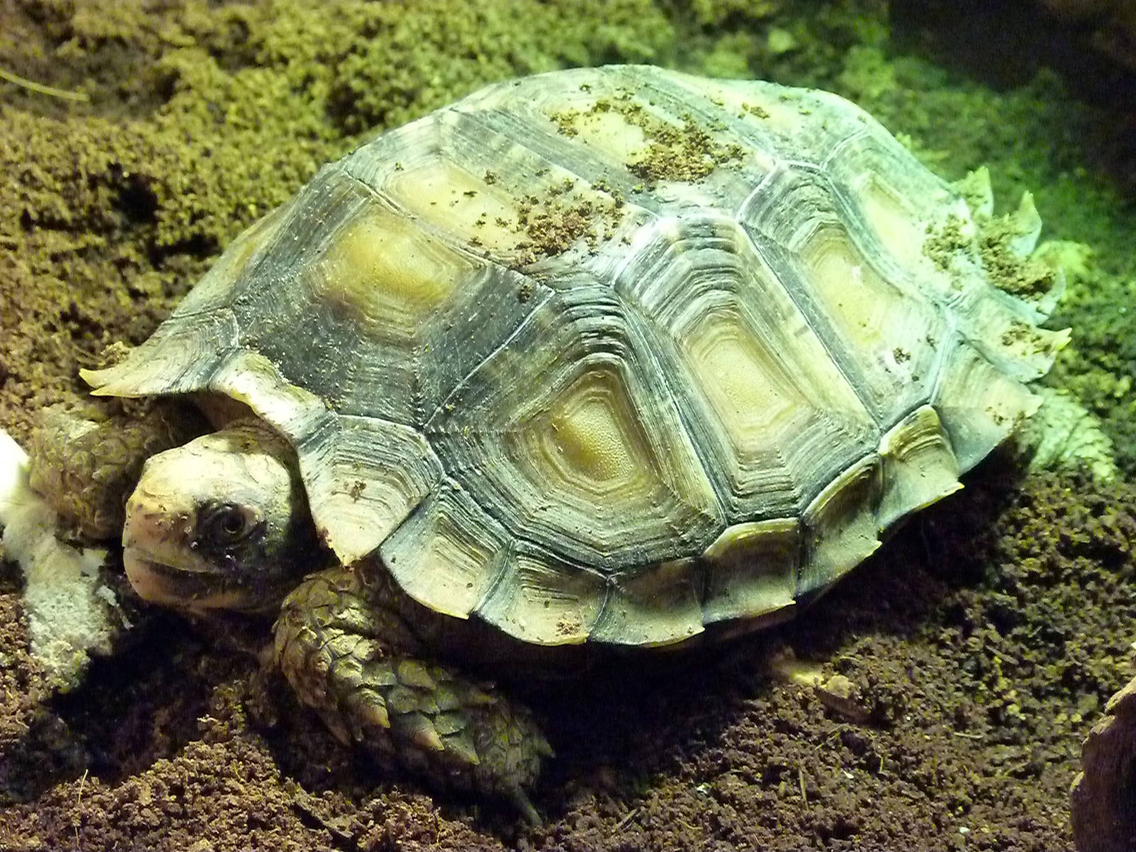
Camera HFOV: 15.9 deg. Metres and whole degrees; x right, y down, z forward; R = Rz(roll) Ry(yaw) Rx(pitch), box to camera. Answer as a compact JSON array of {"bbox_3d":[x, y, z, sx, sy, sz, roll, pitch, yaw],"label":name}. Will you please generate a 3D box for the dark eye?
[{"bbox_3d":[-0.080,0.023,0.960,0.013,0.010,0.006,4,22,7],"label":"dark eye"}]

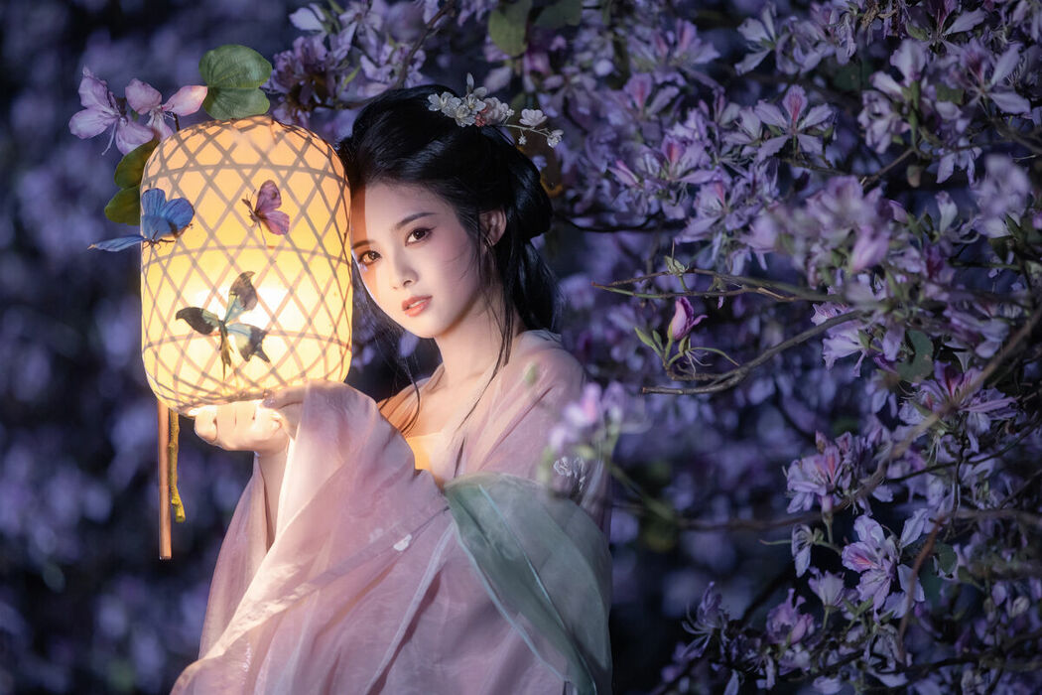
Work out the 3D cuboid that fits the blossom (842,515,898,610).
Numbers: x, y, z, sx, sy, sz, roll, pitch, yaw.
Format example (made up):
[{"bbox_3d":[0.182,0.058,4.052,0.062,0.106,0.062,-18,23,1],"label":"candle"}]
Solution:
[{"bbox_3d":[0.364,0.224,5.500,0.057,0.098,0.060,-1,-2,22],"label":"blossom"}]

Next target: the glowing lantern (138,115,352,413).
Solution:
[{"bbox_3d":[-0.282,-0.085,5.420,0.217,0.292,0.217,0,-7,0],"label":"glowing lantern"}]

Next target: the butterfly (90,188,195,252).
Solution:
[{"bbox_3d":[-0.374,-0.126,5.200,0.104,0.065,0.065,0,0,-11],"label":"butterfly"}]

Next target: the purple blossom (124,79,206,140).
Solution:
[{"bbox_3d":[-0.355,-0.237,5.260,0.083,0.060,0.050,0,0,0],"label":"purple blossom"}]

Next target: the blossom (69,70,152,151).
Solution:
[{"bbox_3d":[-0.422,-0.243,5.420,0.086,0.086,0.060,-1,-2,19],"label":"blossom"}]

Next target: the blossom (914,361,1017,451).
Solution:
[{"bbox_3d":[0.464,0.062,5.500,0.106,0.091,0.075,0,-2,0],"label":"blossom"}]

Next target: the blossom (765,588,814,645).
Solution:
[{"bbox_3d":[0.284,0.284,5.550,0.049,0.059,0.050,0,-2,11],"label":"blossom"}]

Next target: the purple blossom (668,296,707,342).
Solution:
[{"bbox_3d":[0.169,-0.030,5.350,0.039,0.044,0.030,9,0,0],"label":"purple blossom"}]

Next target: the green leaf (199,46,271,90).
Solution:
[{"bbox_3d":[-0.292,-0.287,5.400,0.075,0.047,0.025,0,0,0],"label":"green leaf"}]

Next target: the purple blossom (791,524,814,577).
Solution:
[{"bbox_3d":[0.289,0.209,5.420,0.026,0.053,0.038,0,0,-24],"label":"purple blossom"}]

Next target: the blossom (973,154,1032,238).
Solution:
[{"bbox_3d":[0.471,-0.148,5.150,0.050,0.083,0.060,0,0,17],"label":"blossom"}]

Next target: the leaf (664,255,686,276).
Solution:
[{"bbox_3d":[0.159,-0.085,5.450,0.023,0.023,0.015,0,0,0],"label":"leaf"}]

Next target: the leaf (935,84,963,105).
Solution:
[{"bbox_3d":[0.463,-0.274,5.700,0.030,0.021,0.018,0,0,0],"label":"leaf"}]

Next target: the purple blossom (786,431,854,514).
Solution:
[{"bbox_3d":[0.315,0.130,5.550,0.065,0.088,0.065,0,0,24],"label":"purple blossom"}]

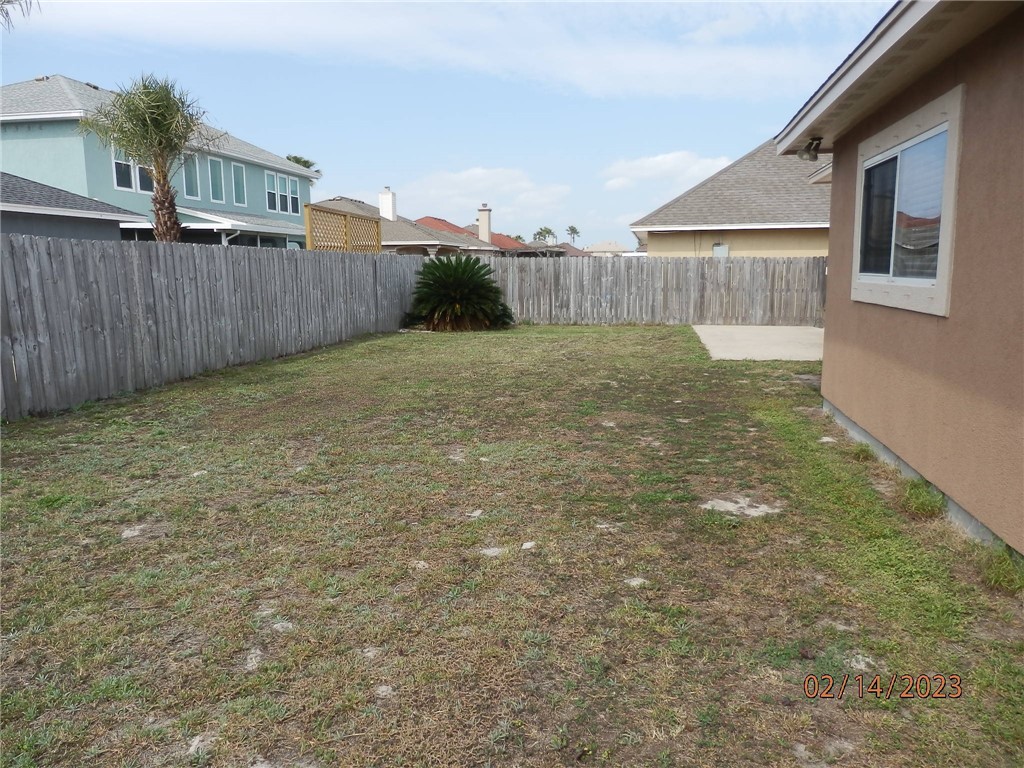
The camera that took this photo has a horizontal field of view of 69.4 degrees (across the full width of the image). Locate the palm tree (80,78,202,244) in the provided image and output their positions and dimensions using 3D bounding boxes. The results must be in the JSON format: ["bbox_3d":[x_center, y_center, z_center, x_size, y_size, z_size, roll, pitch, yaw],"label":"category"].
[{"bbox_3d":[-6.777,-3.165,13.877,2.320,4.950,2.400,0,9,0],"label":"palm tree"}]

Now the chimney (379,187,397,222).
[{"bbox_3d":[-6.284,-9.128,37.741,0.700,1.710,0.680,2,9,12],"label":"chimney"}]

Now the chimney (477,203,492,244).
[{"bbox_3d":[-1.679,-10.178,47.193,0.720,2.520,0.700,2,9,12],"label":"chimney"}]

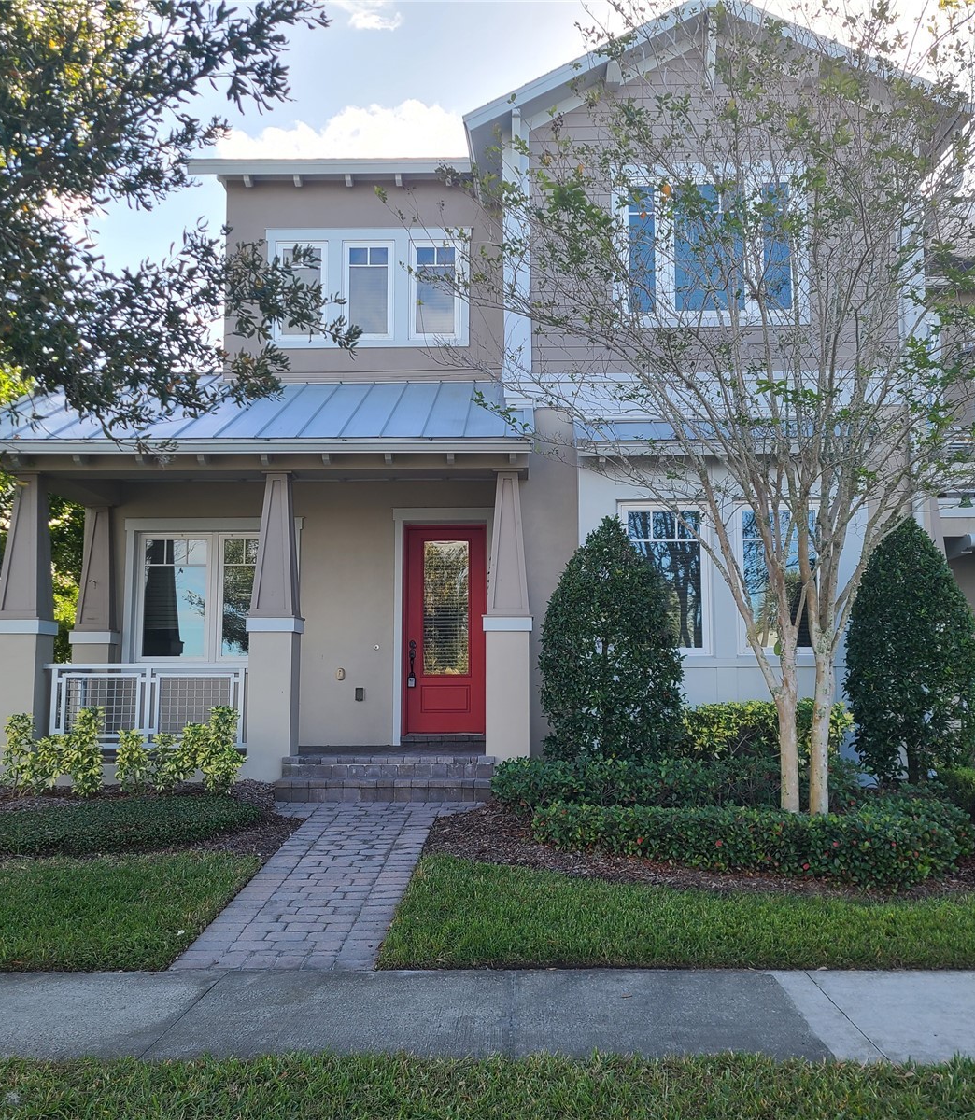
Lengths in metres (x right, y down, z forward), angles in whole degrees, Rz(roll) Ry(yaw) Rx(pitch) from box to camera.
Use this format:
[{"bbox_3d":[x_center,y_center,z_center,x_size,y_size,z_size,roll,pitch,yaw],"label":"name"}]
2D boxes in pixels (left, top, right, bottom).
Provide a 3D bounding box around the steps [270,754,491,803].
[{"bbox_3d":[-0.914,2.018,10.377,1.980,0.380,0.650,0,-7,1],"label":"steps"}]

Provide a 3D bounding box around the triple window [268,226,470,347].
[{"bbox_3d":[-1.419,-3.271,13.445,2.425,1.485,0.120,0,-7,1],"label":"triple window"}]

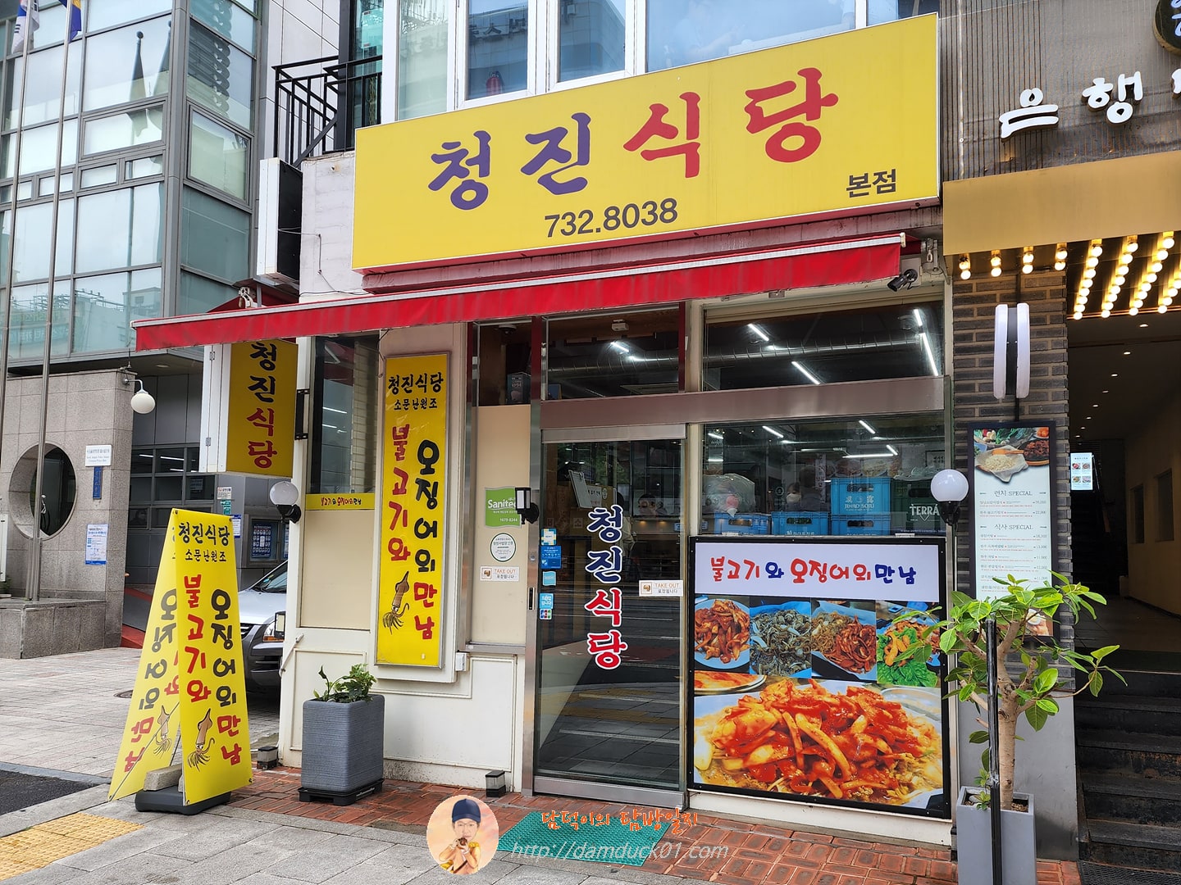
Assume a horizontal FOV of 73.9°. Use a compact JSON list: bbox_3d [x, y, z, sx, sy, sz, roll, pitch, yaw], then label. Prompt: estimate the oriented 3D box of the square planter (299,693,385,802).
[{"bbox_3d":[-1.515,1.854,4.818,0.340,0.575,0.345,-2,-5,20],"label":"square planter"}]

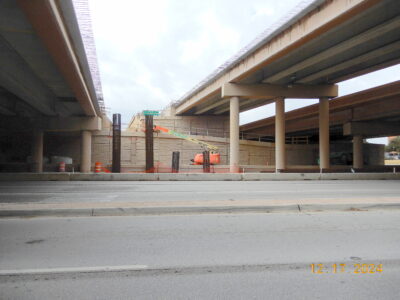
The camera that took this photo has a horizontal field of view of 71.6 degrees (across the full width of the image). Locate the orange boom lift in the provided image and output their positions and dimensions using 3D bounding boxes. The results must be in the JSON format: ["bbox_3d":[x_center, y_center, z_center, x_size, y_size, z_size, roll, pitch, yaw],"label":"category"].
[{"bbox_3d":[-1.720,-0.200,33.500,8.600,5.100,2.400,0,-1,0],"label":"orange boom lift"}]

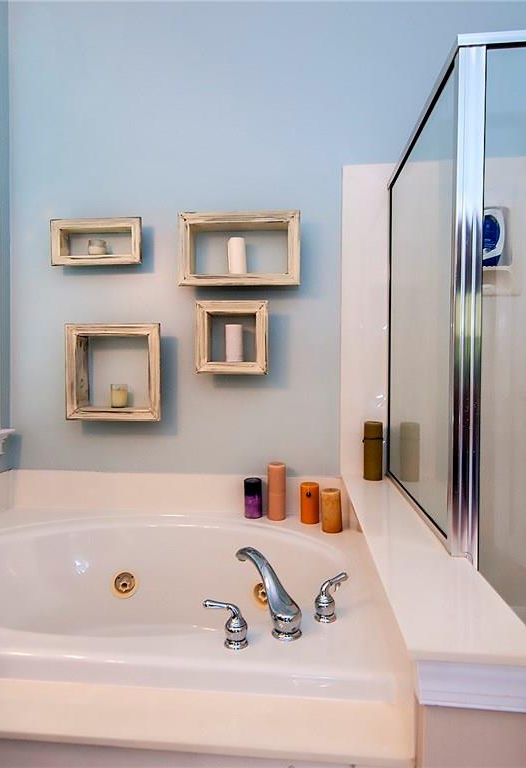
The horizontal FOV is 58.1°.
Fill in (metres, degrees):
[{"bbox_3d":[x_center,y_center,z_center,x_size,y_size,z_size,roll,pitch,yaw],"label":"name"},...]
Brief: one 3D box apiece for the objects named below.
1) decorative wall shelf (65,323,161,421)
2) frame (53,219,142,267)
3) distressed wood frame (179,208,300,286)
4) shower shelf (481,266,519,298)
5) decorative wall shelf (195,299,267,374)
[{"bbox_3d":[-0.633,-0.051,2.068,0.411,0.410,0.110,0,1,5],"label":"decorative wall shelf"},{"bbox_3d":[-0.714,-0.613,2.079,0.398,0.196,0.080,0,1,5],"label":"frame"},{"bbox_3d":[-0.095,-0.558,2.012,0.500,0.300,0.110,0,1,5],"label":"distressed wood frame"},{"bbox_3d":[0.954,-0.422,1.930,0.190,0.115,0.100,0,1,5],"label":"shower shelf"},{"bbox_3d":[-0.126,-0.194,2.022,0.302,0.302,0.110,0,1,5],"label":"decorative wall shelf"}]

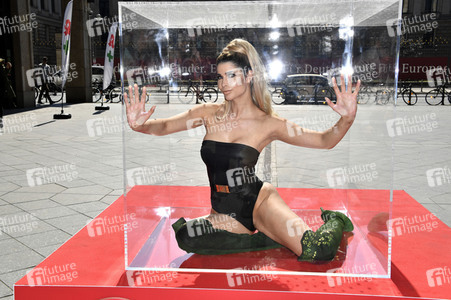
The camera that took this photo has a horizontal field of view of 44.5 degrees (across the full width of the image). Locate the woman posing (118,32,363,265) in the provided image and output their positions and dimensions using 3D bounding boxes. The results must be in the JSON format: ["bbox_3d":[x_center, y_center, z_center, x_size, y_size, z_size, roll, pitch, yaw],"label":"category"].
[{"bbox_3d":[0.131,-0.021,2.433,0.885,0.945,0.780,2,8,13],"label":"woman posing"}]

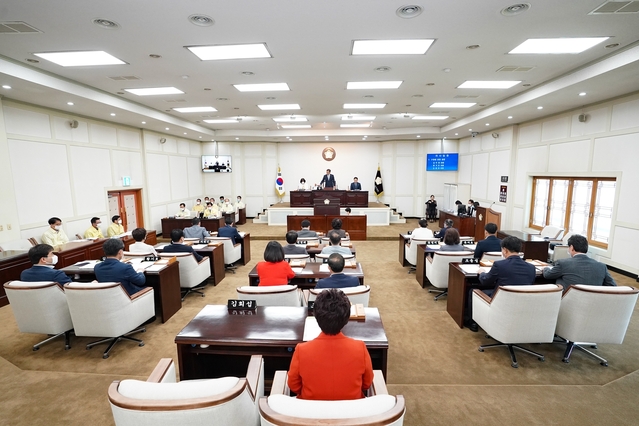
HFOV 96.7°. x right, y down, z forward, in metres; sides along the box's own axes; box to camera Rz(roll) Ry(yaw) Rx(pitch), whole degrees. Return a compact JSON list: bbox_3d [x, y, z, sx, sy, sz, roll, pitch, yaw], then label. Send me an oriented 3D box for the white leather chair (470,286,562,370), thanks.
[{"bbox_3d":[2.236,1.207,3.322,0.670,0.880,0.700,0,8,1],"label":"white leather chair"}]

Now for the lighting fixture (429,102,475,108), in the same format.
[{"bbox_3d":[3.781,-3.048,8.017,1.200,0.070,0.560,0,7,3],"label":"lighting fixture"}]

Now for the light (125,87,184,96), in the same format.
[{"bbox_3d":[-3.699,-2.760,6.402,1.200,0.070,0.540,0,7,3],"label":"light"}]

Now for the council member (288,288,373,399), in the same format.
[{"bbox_3d":[0.069,1.077,1.812,0.530,1.316,0.775,0,8,3],"label":"council member"}]

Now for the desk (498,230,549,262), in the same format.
[{"bbox_3d":[4.666,0.905,6.627,0.530,0.765,1.173,0,8,3],"label":"desk"}]

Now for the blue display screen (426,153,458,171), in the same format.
[{"bbox_3d":[5.984,-2.452,13.778,1.500,0.860,0.080,1,8,6],"label":"blue display screen"}]

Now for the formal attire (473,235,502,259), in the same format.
[{"bbox_3d":[3.157,0.720,5.234,0.520,0.620,0.420,0,8,-2],"label":"formal attire"}]

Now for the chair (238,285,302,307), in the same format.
[{"bbox_3d":[-0.559,1.212,3.364,0.650,0.900,0.670,-1,7,-5],"label":"chair"}]

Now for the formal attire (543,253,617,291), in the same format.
[{"bbox_3d":[3.193,0.822,3.519,0.622,0.694,0.530,-2,8,-9],"label":"formal attire"}]

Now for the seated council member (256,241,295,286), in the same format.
[{"bbox_3d":[-0.574,0.989,3.751,0.510,1.306,0.775,0,8,6],"label":"seated council member"}]

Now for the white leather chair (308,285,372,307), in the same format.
[{"bbox_3d":[0.210,1.209,3.329,0.650,0.900,0.670,-1,7,-5],"label":"white leather chair"}]

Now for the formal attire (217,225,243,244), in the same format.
[{"bbox_3d":[-2.312,0.630,7.353,0.560,0.620,0.420,1,8,7],"label":"formal attire"}]

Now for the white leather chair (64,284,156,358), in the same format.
[{"bbox_3d":[-2.539,1.196,3.541,0.670,0.880,0.700,0,8,5],"label":"white leather chair"}]

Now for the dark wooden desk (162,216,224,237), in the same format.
[{"bbox_3d":[-4.281,0.443,9.701,2.020,0.660,0.520,0,7,3],"label":"dark wooden desk"}]

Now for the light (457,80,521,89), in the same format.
[{"bbox_3d":[3.817,-2.863,6.407,1.210,0.060,0.520,0,8,3],"label":"light"}]

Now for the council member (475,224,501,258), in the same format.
[{"bbox_3d":[2.701,0.795,4.795,0.550,1.290,0.750,-1,7,0],"label":"council member"}]

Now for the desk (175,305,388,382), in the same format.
[{"bbox_3d":[-0.273,1.282,2.415,1.585,0.765,0.551,0,8,3],"label":"desk"}]

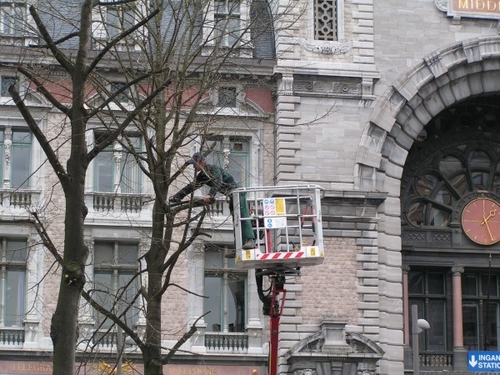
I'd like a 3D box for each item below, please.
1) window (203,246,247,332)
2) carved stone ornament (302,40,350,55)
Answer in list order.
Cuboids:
[{"bbox_3d":[-0.898,3.702,59.099,1.516,3.231,0.250,2,-12,-11],"label":"window"},{"bbox_3d":[2.898,-5.302,60.726,1.811,0.420,0.220,2,-12,-11],"label":"carved stone ornament"}]

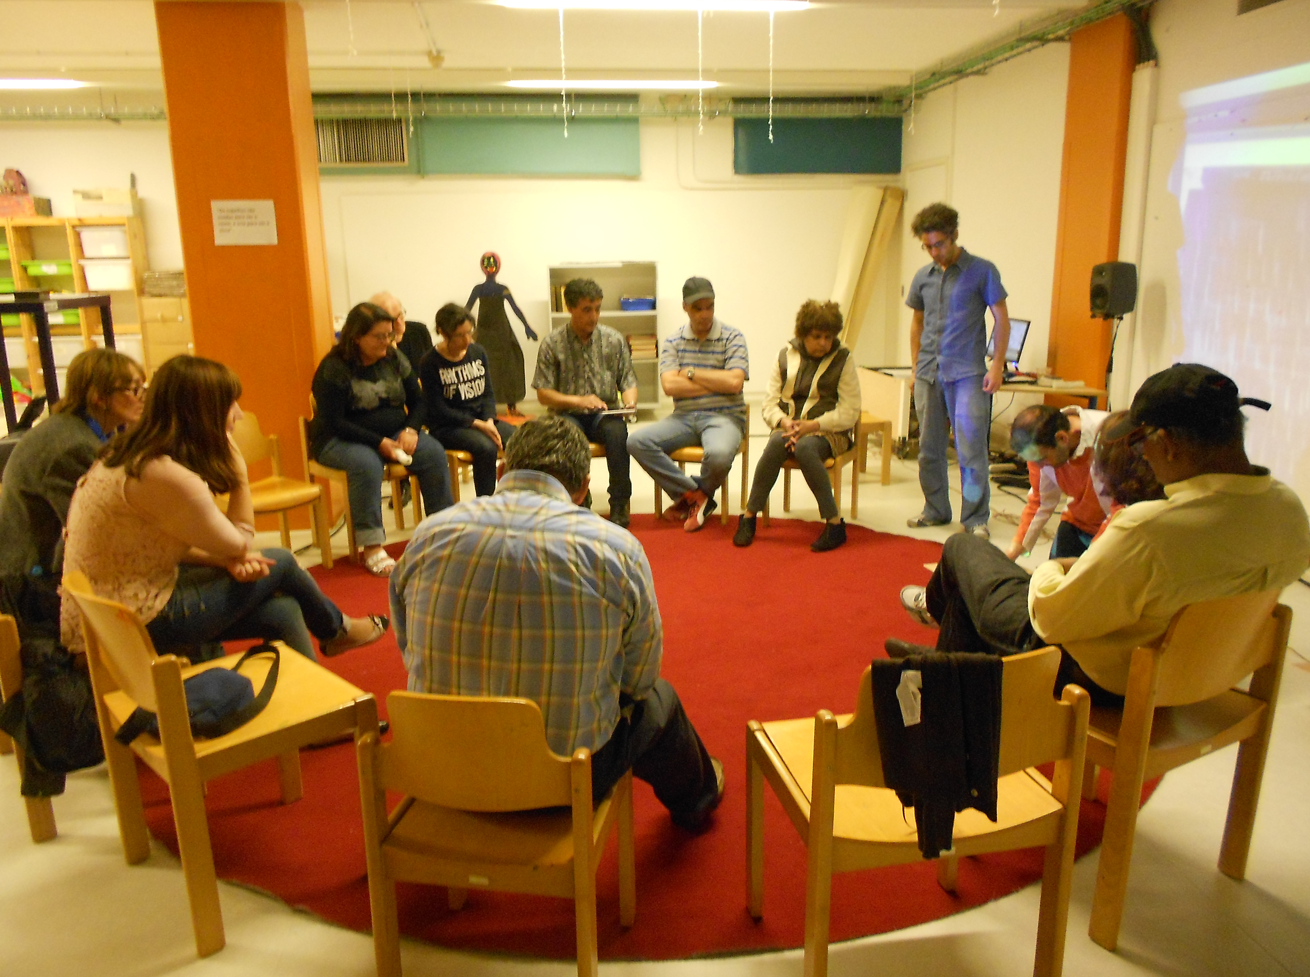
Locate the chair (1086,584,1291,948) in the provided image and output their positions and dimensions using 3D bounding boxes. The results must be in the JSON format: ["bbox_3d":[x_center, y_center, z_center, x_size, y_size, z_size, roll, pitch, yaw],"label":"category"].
[{"bbox_3d":[1.073,0.537,2.286,0.489,0.763,0.466,-7,15,-27],"label":"chair"}]

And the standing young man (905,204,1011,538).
[{"bbox_3d":[1.619,-0.618,5.299,0.540,1.740,0.340,7,14,36],"label":"standing young man"}]

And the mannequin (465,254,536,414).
[{"bbox_3d":[-1.609,-1.558,9.882,0.800,1.630,0.250,-2,12,-6],"label":"mannequin"}]

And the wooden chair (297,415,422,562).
[{"bbox_3d":[-1.477,-0.081,5.070,0.466,0.763,0.489,11,18,42],"label":"wooden chair"}]

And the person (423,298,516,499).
[{"bbox_3d":[-1.068,-0.424,5.767,0.480,1.270,0.720,-10,14,-36],"label":"person"}]

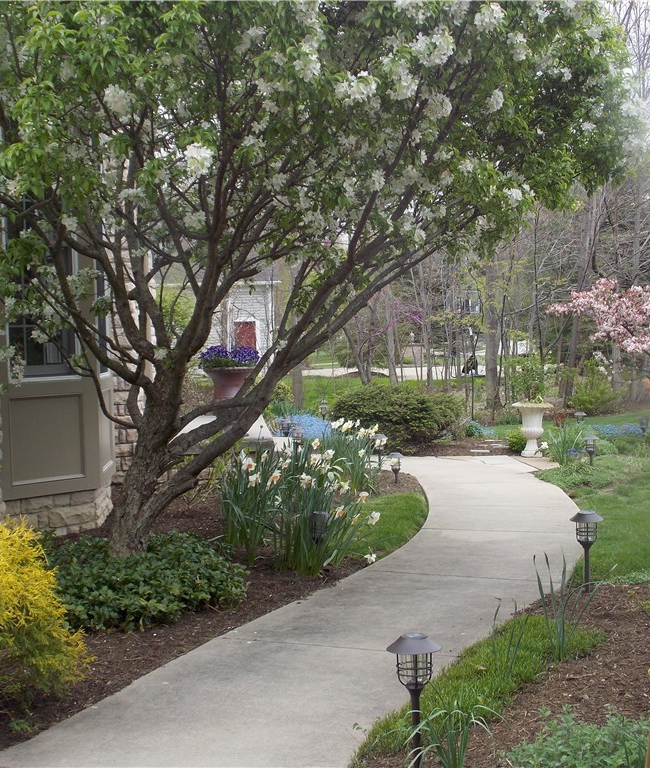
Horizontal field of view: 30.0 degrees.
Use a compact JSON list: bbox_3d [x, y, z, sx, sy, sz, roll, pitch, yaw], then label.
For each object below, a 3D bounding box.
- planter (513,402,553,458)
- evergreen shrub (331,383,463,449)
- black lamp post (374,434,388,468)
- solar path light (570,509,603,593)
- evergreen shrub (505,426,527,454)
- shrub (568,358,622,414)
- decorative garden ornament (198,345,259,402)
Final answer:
[{"bbox_3d":[2.504,0.554,14.600,0.490,0.680,0.490,-1,2,10],"label":"planter"},{"bbox_3d":[1.010,0.453,16.900,1.800,0.920,1.600,-1,2,3],"label":"evergreen shrub"},{"bbox_3d":[0.648,0.785,14.100,0.170,0.400,0.170,-1,2,3],"label":"black lamp post"},{"bbox_3d":[1.404,0.895,6.500,0.172,0.440,0.172,-1,2,12],"label":"solar path light"},{"bbox_3d":[2.413,0.702,15.200,0.340,0.370,0.340,-1,2,9],"label":"evergreen shrub"},{"bbox_3d":[5.266,0.049,23.700,1.080,1.120,1.000,-1,2,13],"label":"shrub"},{"bbox_3d":[-1.084,-0.028,13.700,0.680,0.840,0.660,-2,2,-5],"label":"decorative garden ornament"}]

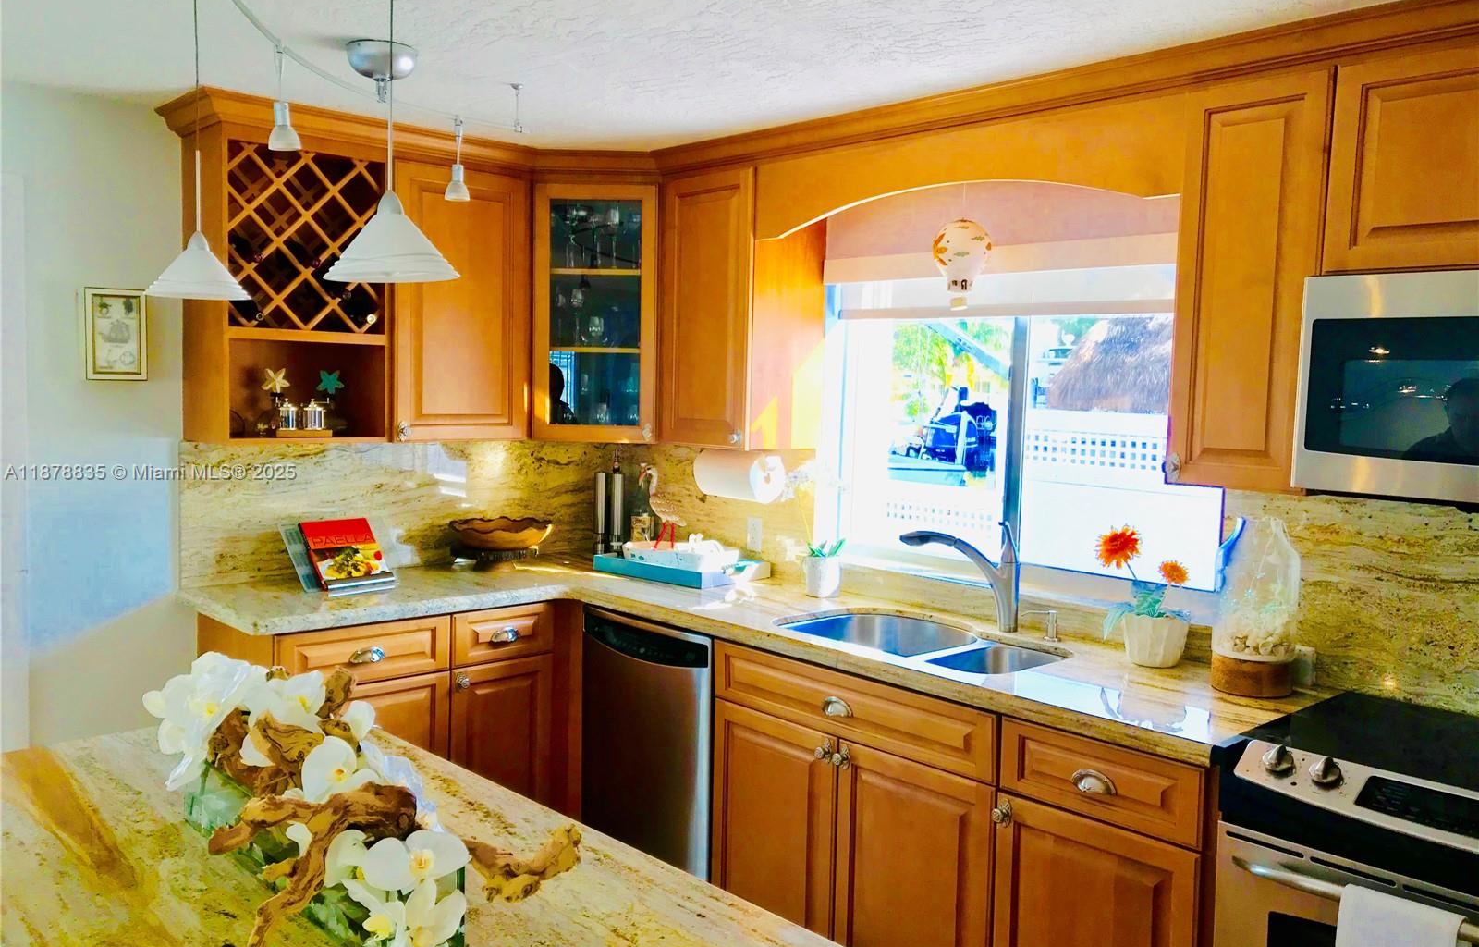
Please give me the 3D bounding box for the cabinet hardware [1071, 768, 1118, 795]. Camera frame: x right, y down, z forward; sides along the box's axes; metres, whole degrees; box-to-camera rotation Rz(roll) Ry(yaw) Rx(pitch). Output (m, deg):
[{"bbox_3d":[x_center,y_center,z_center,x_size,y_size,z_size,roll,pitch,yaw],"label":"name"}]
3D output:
[{"bbox_3d":[0.711,0.616,2.395,0.028,0.040,0.097,-2,6,-42],"label":"cabinet hardware"}]

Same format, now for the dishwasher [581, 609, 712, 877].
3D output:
[{"bbox_3d":[-0.071,0.844,3.736,0.604,0.845,0.602,-2,6,-42],"label":"dishwasher"}]

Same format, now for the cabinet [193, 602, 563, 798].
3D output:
[{"bbox_3d":[-1.101,0.815,3.713,0.911,0.845,0.577,-2,6,-43],"label":"cabinet"}]

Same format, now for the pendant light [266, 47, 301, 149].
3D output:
[{"bbox_3d":[-0.863,-0.713,2.271,0.067,0.203,0.067,-2,6,-43],"label":"pendant light"}]

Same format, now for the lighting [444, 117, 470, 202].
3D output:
[{"bbox_3d":[-0.684,-0.761,2.901,0.062,0.198,0.062,-2,6,-42],"label":"lighting"}]

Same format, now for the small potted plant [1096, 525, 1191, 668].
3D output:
[{"bbox_3d":[0.976,0.296,2.874,0.177,0.324,0.187,-2,6,-43],"label":"small potted plant"}]

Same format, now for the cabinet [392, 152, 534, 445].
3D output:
[{"bbox_3d":[-0.972,-0.543,3.875,0.474,0.847,0.334,-2,6,-43],"label":"cabinet"}]

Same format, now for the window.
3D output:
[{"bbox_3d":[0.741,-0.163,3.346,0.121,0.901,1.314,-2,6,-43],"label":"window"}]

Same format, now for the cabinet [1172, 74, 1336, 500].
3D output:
[{"bbox_3d":[1.162,-0.394,2.597,0.312,0.854,0.305,-2,6,-42],"label":"cabinet"}]

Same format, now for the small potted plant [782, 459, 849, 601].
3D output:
[{"bbox_3d":[0.237,0.178,3.752,0.155,0.428,0.196,-2,6,-42],"label":"small potted plant"}]

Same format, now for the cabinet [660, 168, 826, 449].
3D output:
[{"bbox_3d":[-0.004,-0.518,3.879,0.312,0.854,0.438,-2,6,-42],"label":"cabinet"}]

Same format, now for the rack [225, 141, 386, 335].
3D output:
[{"bbox_3d":[-1.333,-0.676,3.544,0.463,0.515,0.309,-2,6,-42],"label":"rack"}]

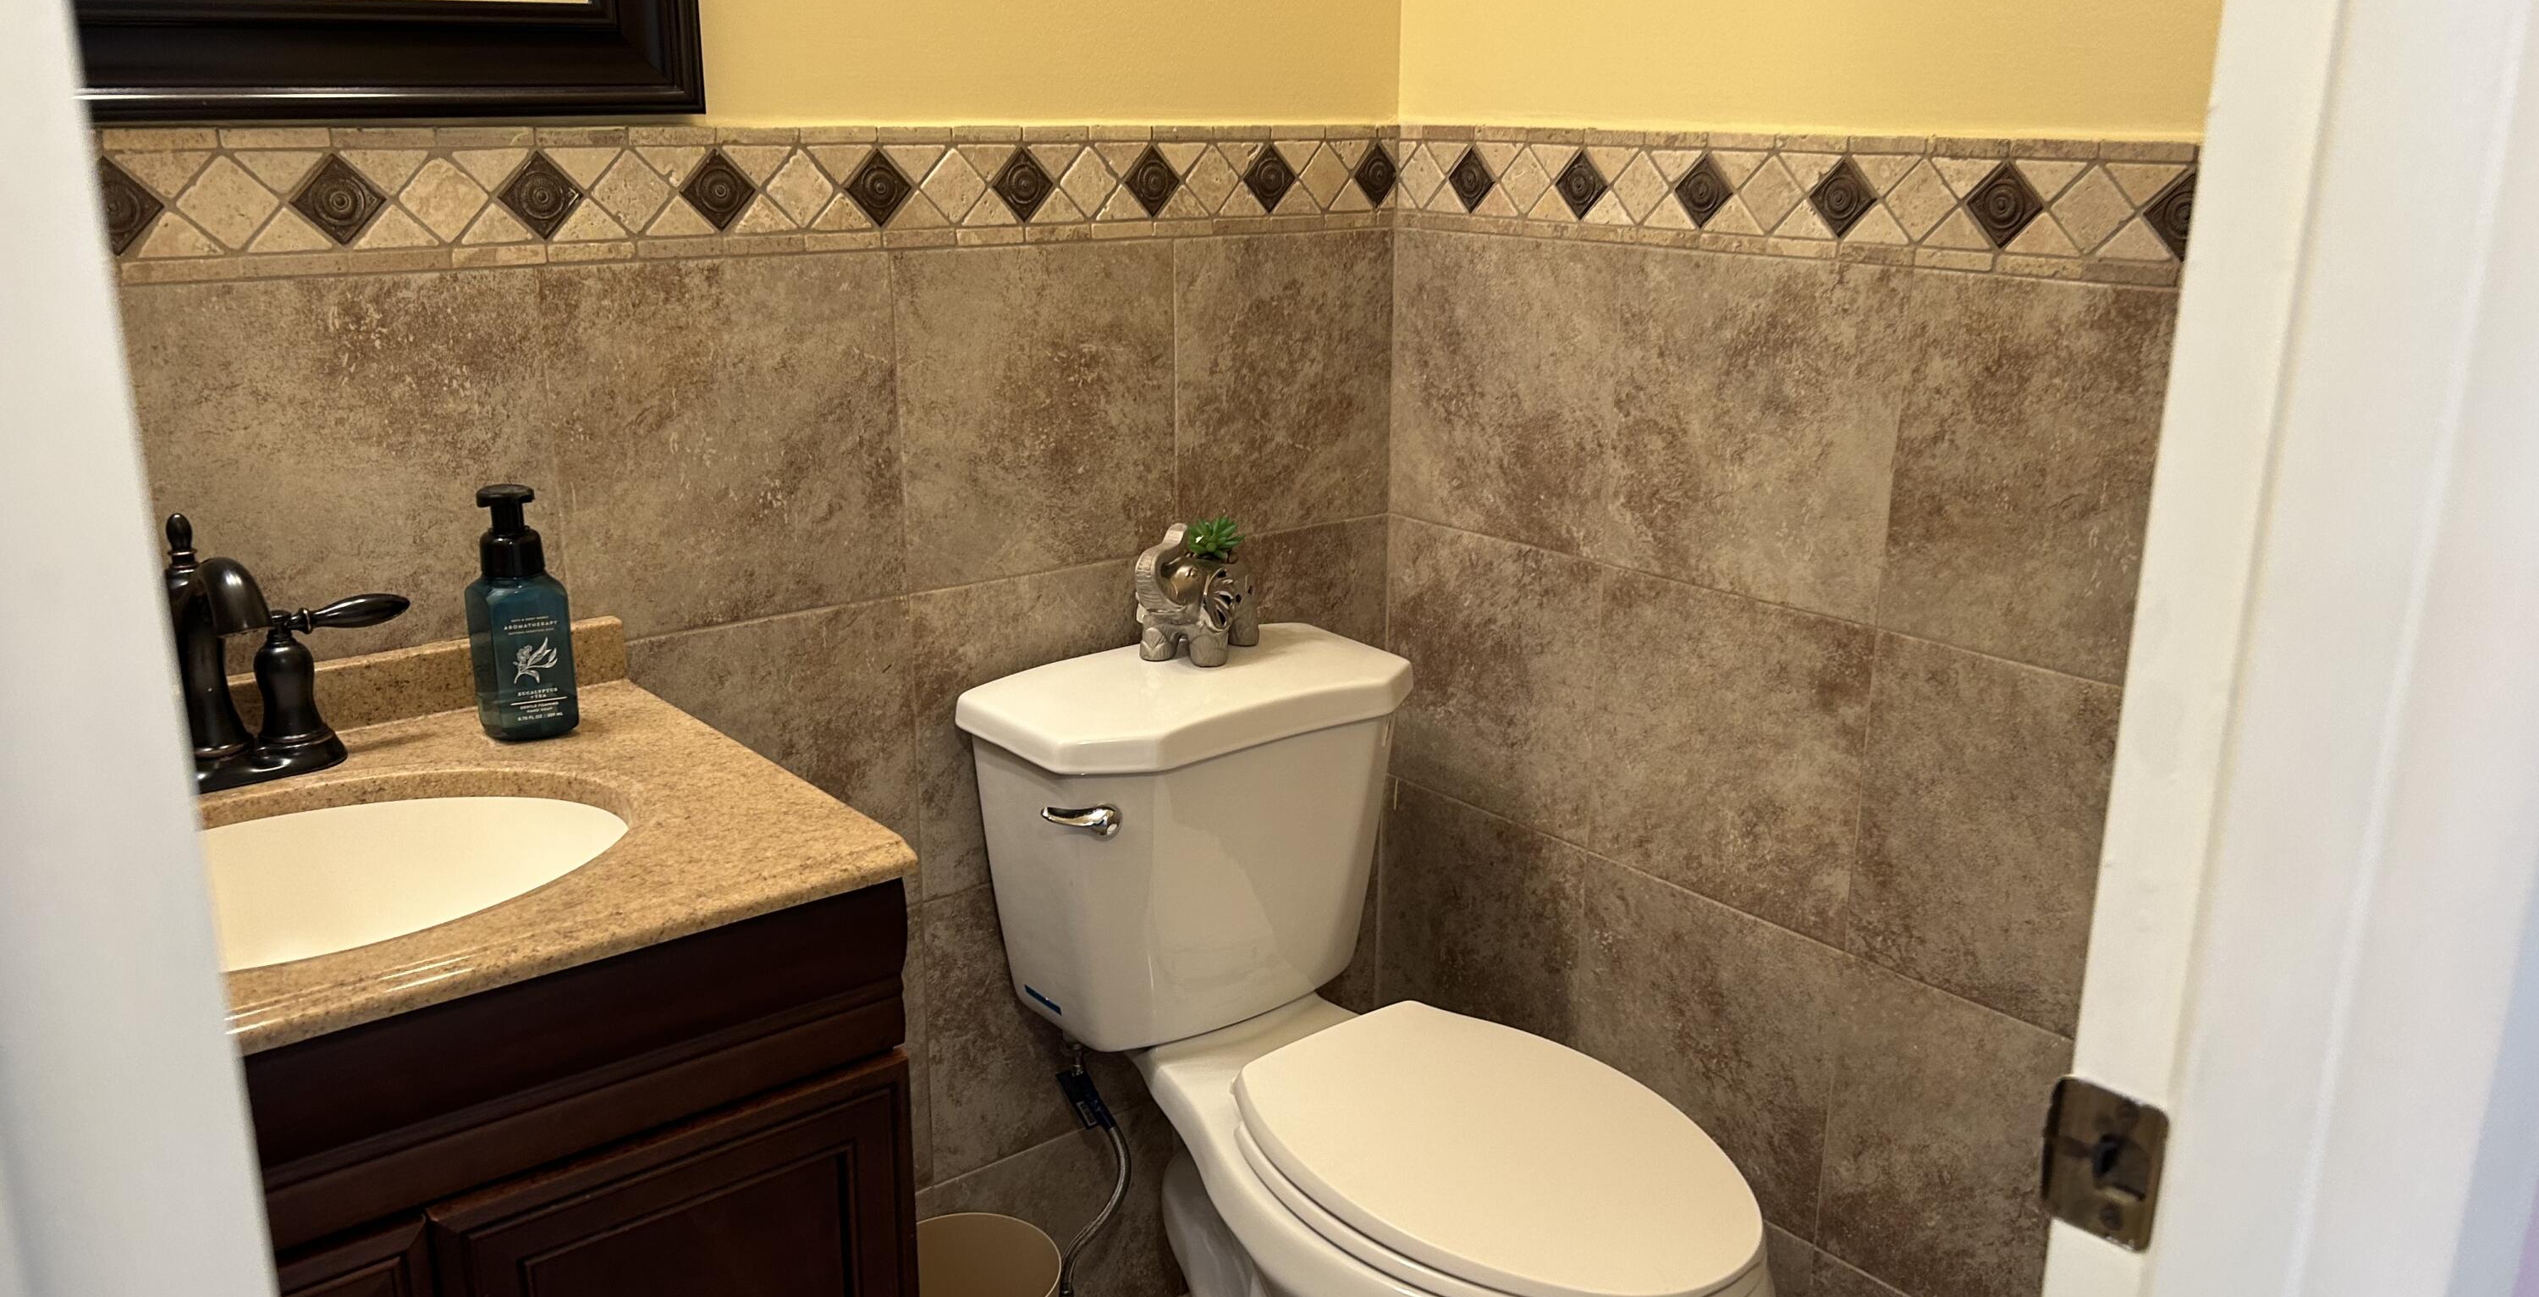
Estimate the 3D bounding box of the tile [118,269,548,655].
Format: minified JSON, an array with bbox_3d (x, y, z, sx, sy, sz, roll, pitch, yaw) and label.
[{"bbox_3d":[-0.689,-0.122,1.432,0.305,0.305,0.010,-12,20,-38],"label":"tile"}]

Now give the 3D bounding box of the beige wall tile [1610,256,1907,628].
[{"bbox_3d":[0.432,-0.200,1.732,0.010,0.305,0.305,-12,20,-38],"label":"beige wall tile"}]

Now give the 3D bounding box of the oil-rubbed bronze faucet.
[{"bbox_3d":[-0.704,0.011,1.277,0.274,0.186,0.159,-12,20,-38],"label":"oil-rubbed bronze faucet"}]

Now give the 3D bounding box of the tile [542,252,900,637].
[{"bbox_3d":[-0.450,-0.172,1.609,0.303,0.306,0.010,-12,20,-38],"label":"tile"}]

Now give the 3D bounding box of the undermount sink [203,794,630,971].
[{"bbox_3d":[-0.609,0.221,1.216,0.430,0.140,0.320,-12,20,-38],"label":"undermount sink"}]

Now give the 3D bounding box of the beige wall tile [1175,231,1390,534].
[{"bbox_3d":[0.018,-0.273,1.979,0.287,0.306,0.010,-12,20,-38],"label":"beige wall tile"}]

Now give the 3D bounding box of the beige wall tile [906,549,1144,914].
[{"bbox_3d":[-0.217,0.071,1.891,0.305,0.305,0.010,-12,20,-38],"label":"beige wall tile"}]

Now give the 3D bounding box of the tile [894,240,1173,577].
[{"bbox_3d":[-0.213,-0.223,1.796,0.305,0.306,0.010,-12,20,-38],"label":"tile"}]

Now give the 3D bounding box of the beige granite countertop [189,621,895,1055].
[{"bbox_3d":[-0.628,0.115,1.222,0.640,0.081,0.482,-12,20,-38],"label":"beige granite countertop"}]

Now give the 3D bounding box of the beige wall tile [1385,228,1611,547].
[{"bbox_3d":[0.235,-0.267,1.963,0.010,0.305,0.305,-12,20,-38],"label":"beige wall tile"}]

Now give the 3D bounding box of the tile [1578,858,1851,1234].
[{"bbox_3d":[0.428,0.390,1.899,0.010,0.305,0.305,-12,20,-38],"label":"tile"}]

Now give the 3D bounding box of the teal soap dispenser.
[{"bbox_3d":[-0.561,-0.027,1.423,0.064,0.182,0.058,-9,18,-30],"label":"teal soap dispenser"}]

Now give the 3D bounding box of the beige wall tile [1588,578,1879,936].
[{"bbox_3d":[0.429,0.097,1.806,0.010,0.301,0.307,-12,20,-38],"label":"beige wall tile"}]

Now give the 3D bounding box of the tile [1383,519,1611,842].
[{"bbox_3d":[0.233,0.030,2.036,0.010,0.301,0.307,-12,20,-38],"label":"tile"}]

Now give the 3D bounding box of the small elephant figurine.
[{"bbox_3d":[-0.073,-0.057,1.877,0.085,0.132,0.121,9,18,29],"label":"small elephant figurine"}]

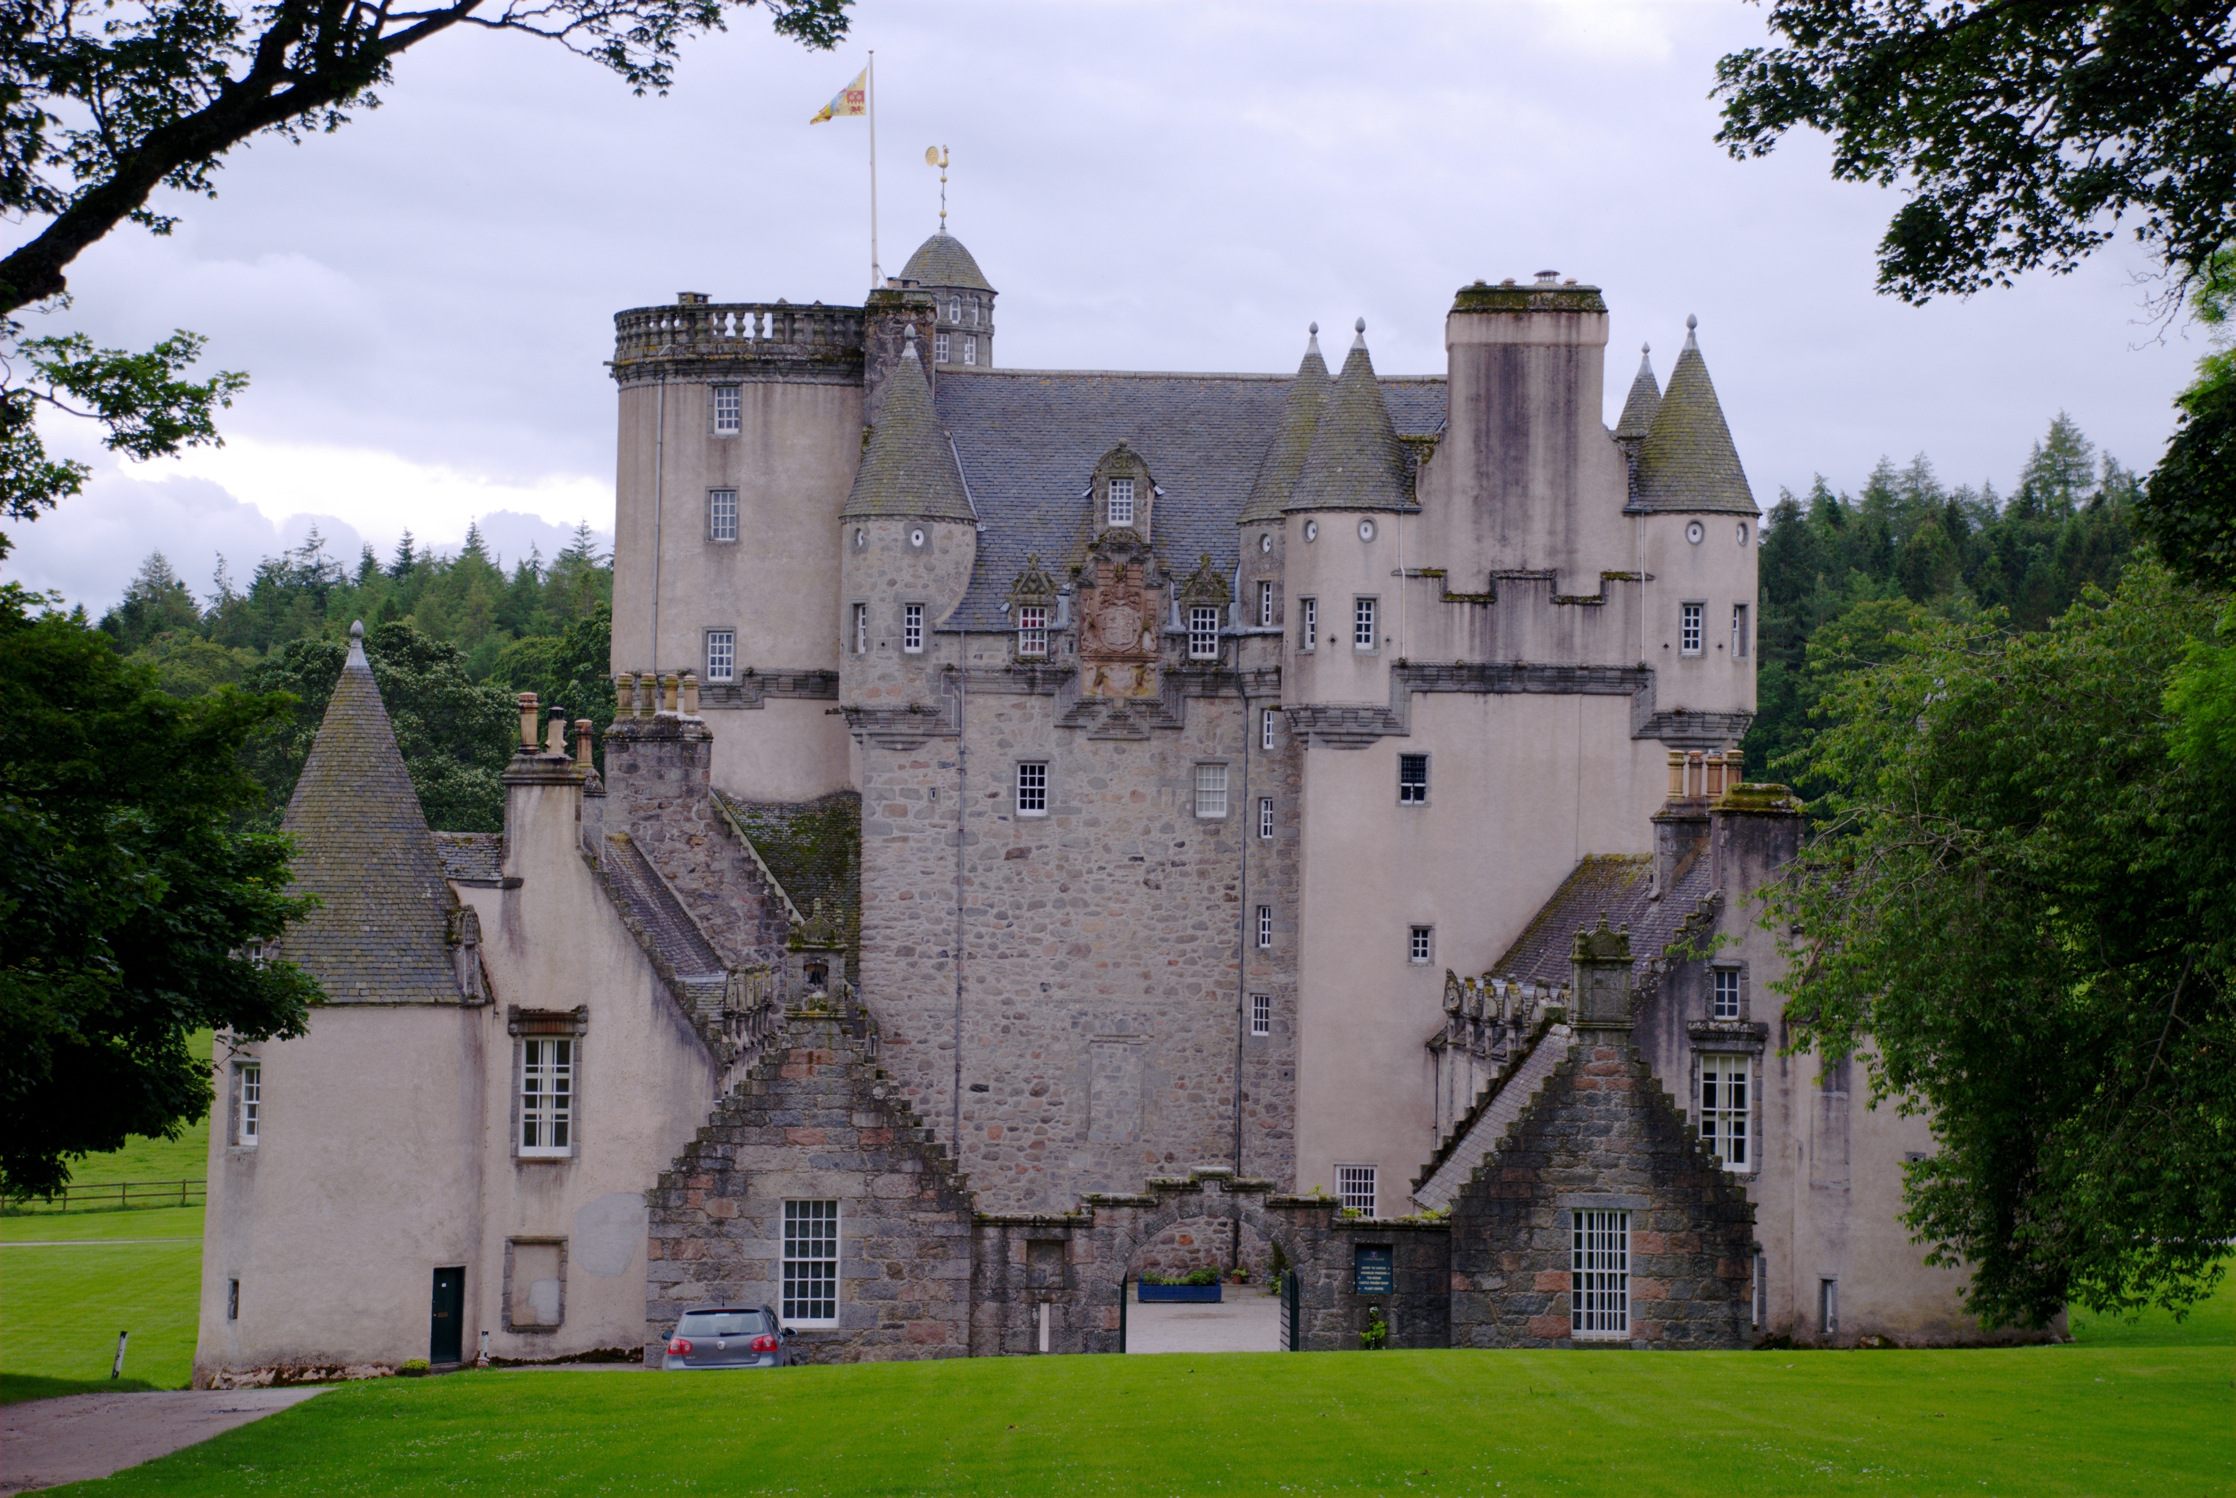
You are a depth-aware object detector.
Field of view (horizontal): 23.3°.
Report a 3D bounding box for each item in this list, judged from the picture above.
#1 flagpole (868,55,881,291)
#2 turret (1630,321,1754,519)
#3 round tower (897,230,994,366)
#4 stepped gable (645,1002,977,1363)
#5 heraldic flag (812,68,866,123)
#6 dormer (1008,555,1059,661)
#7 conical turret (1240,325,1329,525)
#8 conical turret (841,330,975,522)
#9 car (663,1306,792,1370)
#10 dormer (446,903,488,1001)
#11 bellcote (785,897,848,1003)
[{"bbox_3d":[-5.926,-13.894,131.500,0.120,6.200,0.120,-1,-1,-4],"label":"flagpole"},{"bbox_3d":[10.927,-6.343,103.200,2.600,3.800,2.600,1,-2,-3],"label":"turret"},{"bbox_3d":[-4.267,-10.961,133.500,2.650,3.700,2.650,1,-1,0],"label":"round tower"},{"bbox_3d":[-5.034,7.117,88.600,5.350,5.800,0.800,1,-2,-3],"label":"stepped gable"},{"bbox_3d":[-6.771,-15.867,131.500,1.420,1.330,0.450,1,-1,-4],"label":"heraldic flag"},{"bbox_3d":[-1.639,-2.748,105.800,1.000,2.100,1.000,1,-2,-3],"label":"dormer"},{"bbox_3d":[4.471,-7.421,124.000,3.400,4.550,3.400,1,-1,-4],"label":"conical turret"},{"bbox_3d":[-4.089,-6.361,106.000,2.650,3.800,2.650,1,-2,-3],"label":"conical turret"},{"bbox_3d":[-5.860,9.130,81.600,1.800,1.480,4.200,-1,-2,-1],"label":"car"},{"bbox_3d":[-12.189,3.831,101.500,0.500,1.850,0.920,0,-1,26],"label":"dormer"},{"bbox_3d":[-5.457,3.731,98.000,1.140,2.100,0.800,1,-1,-4],"label":"bellcote"}]

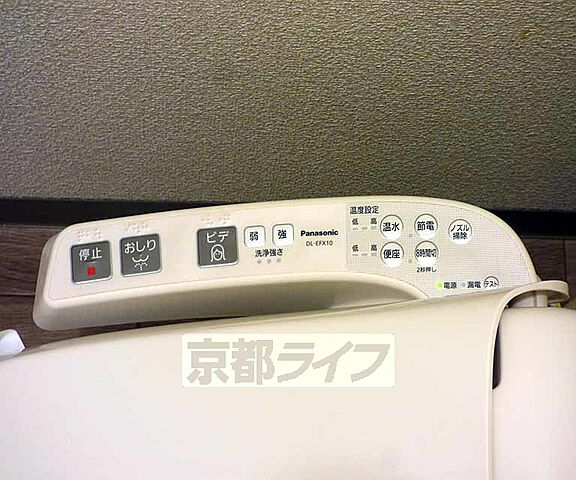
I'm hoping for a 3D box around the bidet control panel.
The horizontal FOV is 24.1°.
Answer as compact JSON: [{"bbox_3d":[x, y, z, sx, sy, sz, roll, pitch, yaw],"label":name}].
[{"bbox_3d":[-0.004,0.018,0.849,0.312,0.050,0.078,-2,66,-1],"label":"bidet control panel"}]

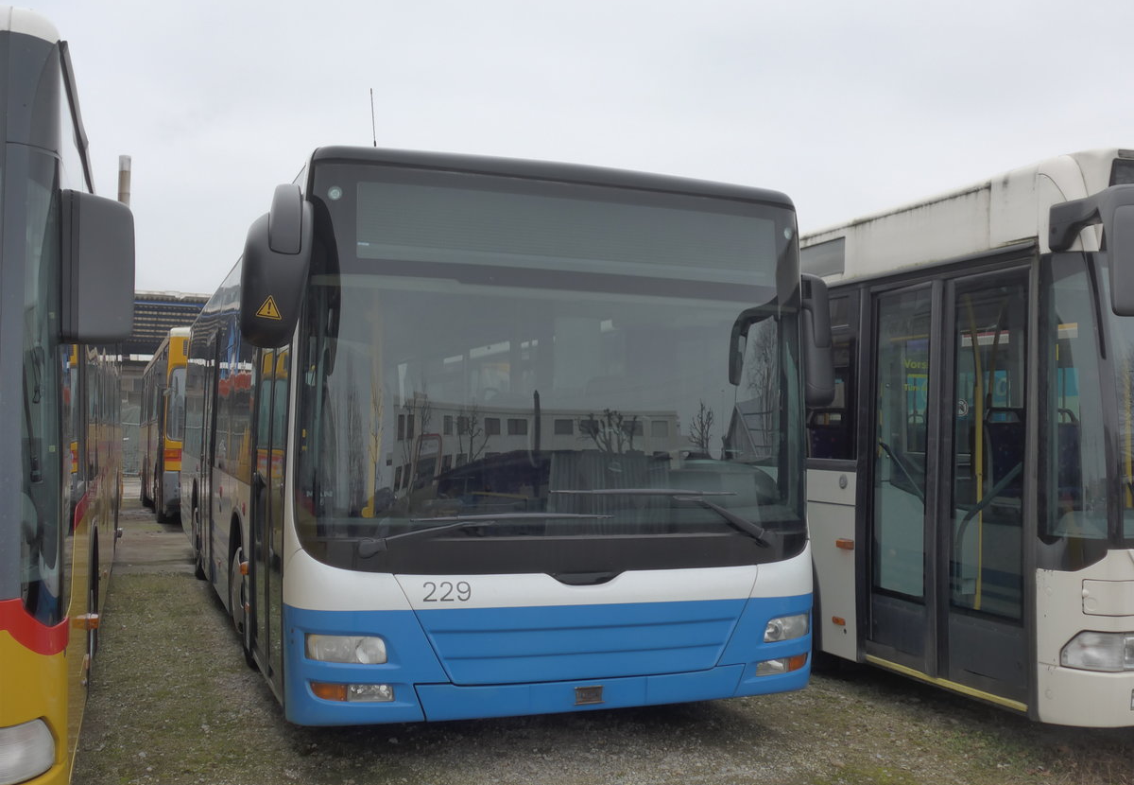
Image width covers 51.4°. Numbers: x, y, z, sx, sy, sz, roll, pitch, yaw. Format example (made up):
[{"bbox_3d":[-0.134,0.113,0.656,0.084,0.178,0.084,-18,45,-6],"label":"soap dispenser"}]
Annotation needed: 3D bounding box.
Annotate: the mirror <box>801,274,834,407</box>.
[{"bbox_3d":[1.232,-0.261,5.859,0.210,0.640,0.180,2,-2,-33],"label":"mirror"}]

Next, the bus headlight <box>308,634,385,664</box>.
[{"bbox_3d":[-0.890,1.032,4.760,0.325,0.115,0.100,1,-2,-10],"label":"bus headlight"}]

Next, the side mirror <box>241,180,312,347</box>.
[{"bbox_3d":[-1.130,-0.487,4.585,0.260,0.625,0.190,1,-2,-7],"label":"side mirror"}]

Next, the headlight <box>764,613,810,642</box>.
[{"bbox_3d":[1.025,1.090,5.483,0.325,0.115,0.100,2,-2,-32],"label":"headlight"}]

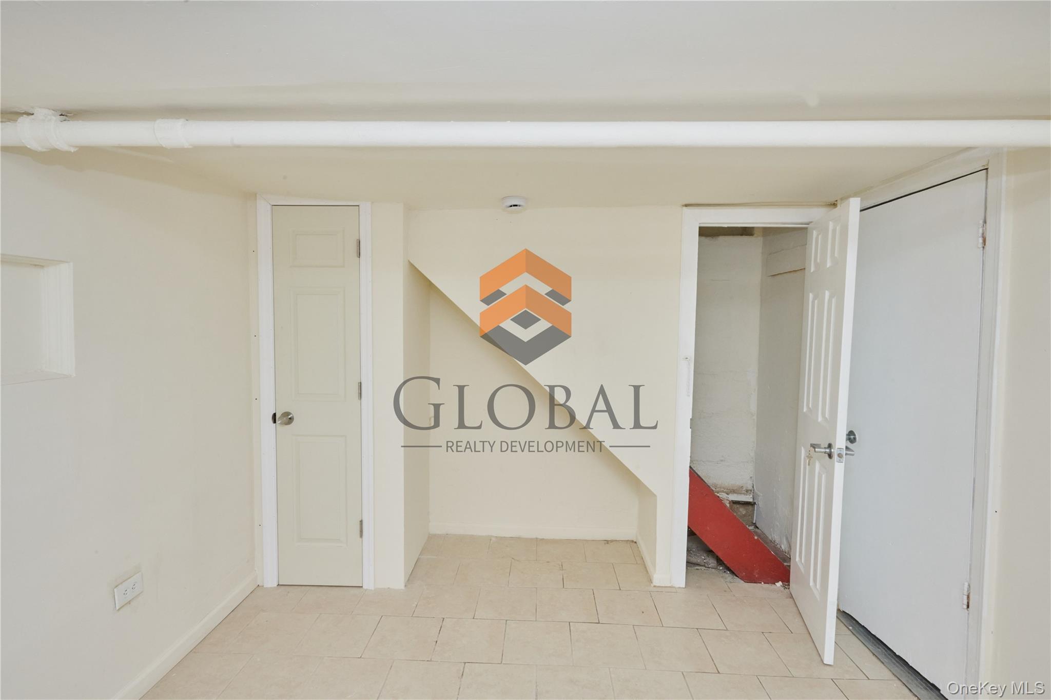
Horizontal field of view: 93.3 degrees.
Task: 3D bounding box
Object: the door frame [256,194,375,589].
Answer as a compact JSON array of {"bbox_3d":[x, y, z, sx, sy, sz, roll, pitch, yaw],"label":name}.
[{"bbox_3d":[-1.093,0.239,2.658,0.600,2.085,0.120,1,3,0],"label":"door frame"}]

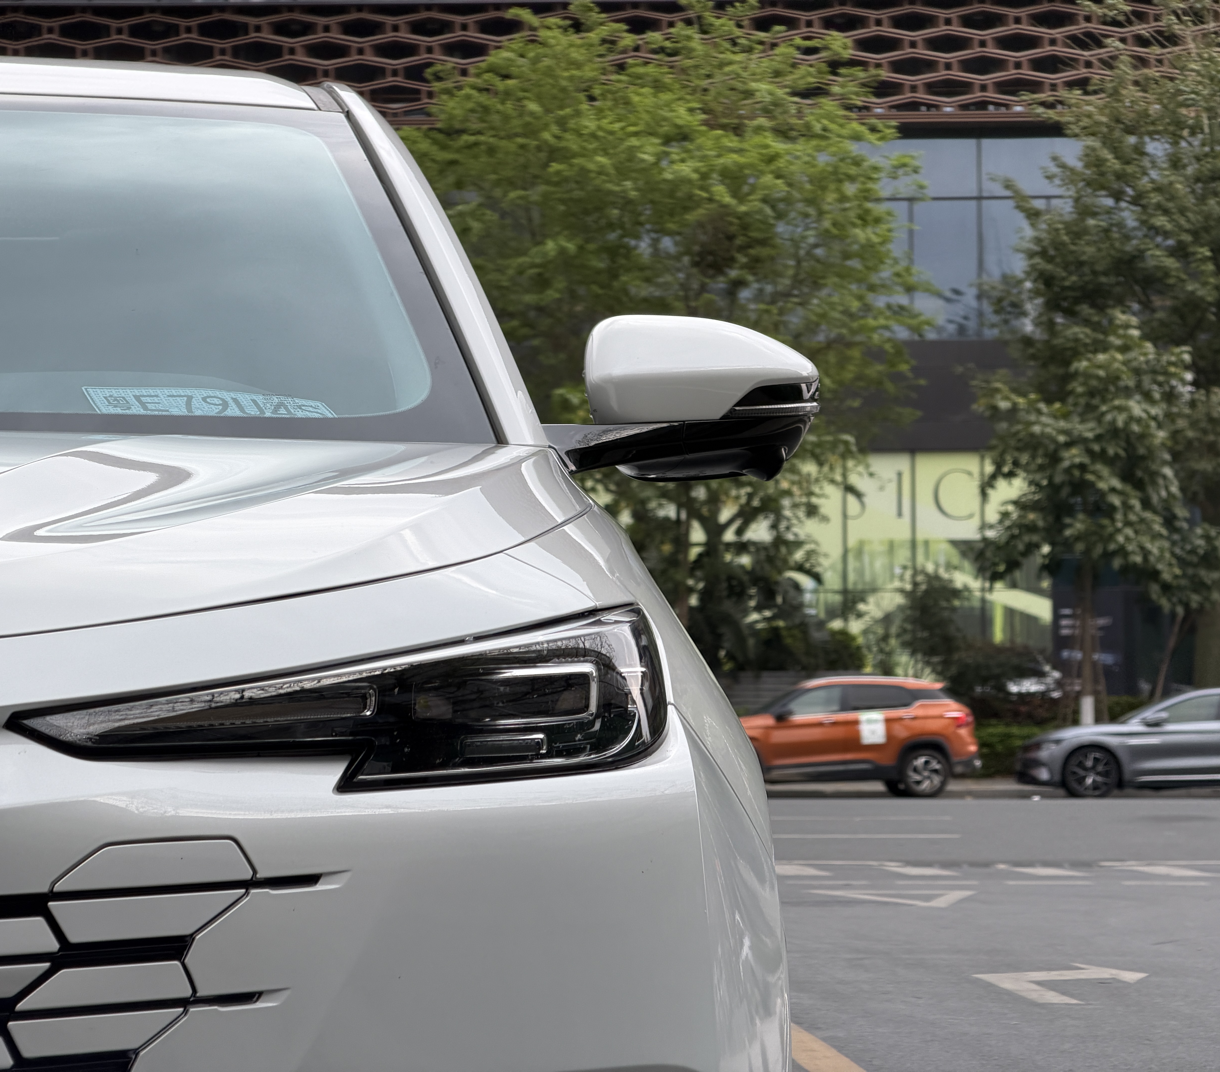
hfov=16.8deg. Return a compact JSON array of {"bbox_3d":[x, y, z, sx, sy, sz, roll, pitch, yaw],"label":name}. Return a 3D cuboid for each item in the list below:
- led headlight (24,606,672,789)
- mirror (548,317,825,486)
[{"bbox_3d":[-0.168,0.106,2.730,0.430,0.125,0.260,0,-3,-4],"label":"led headlight"},{"bbox_3d":[0.070,-0.136,4.100,0.275,0.166,0.180,0,-3,-3],"label":"mirror"}]

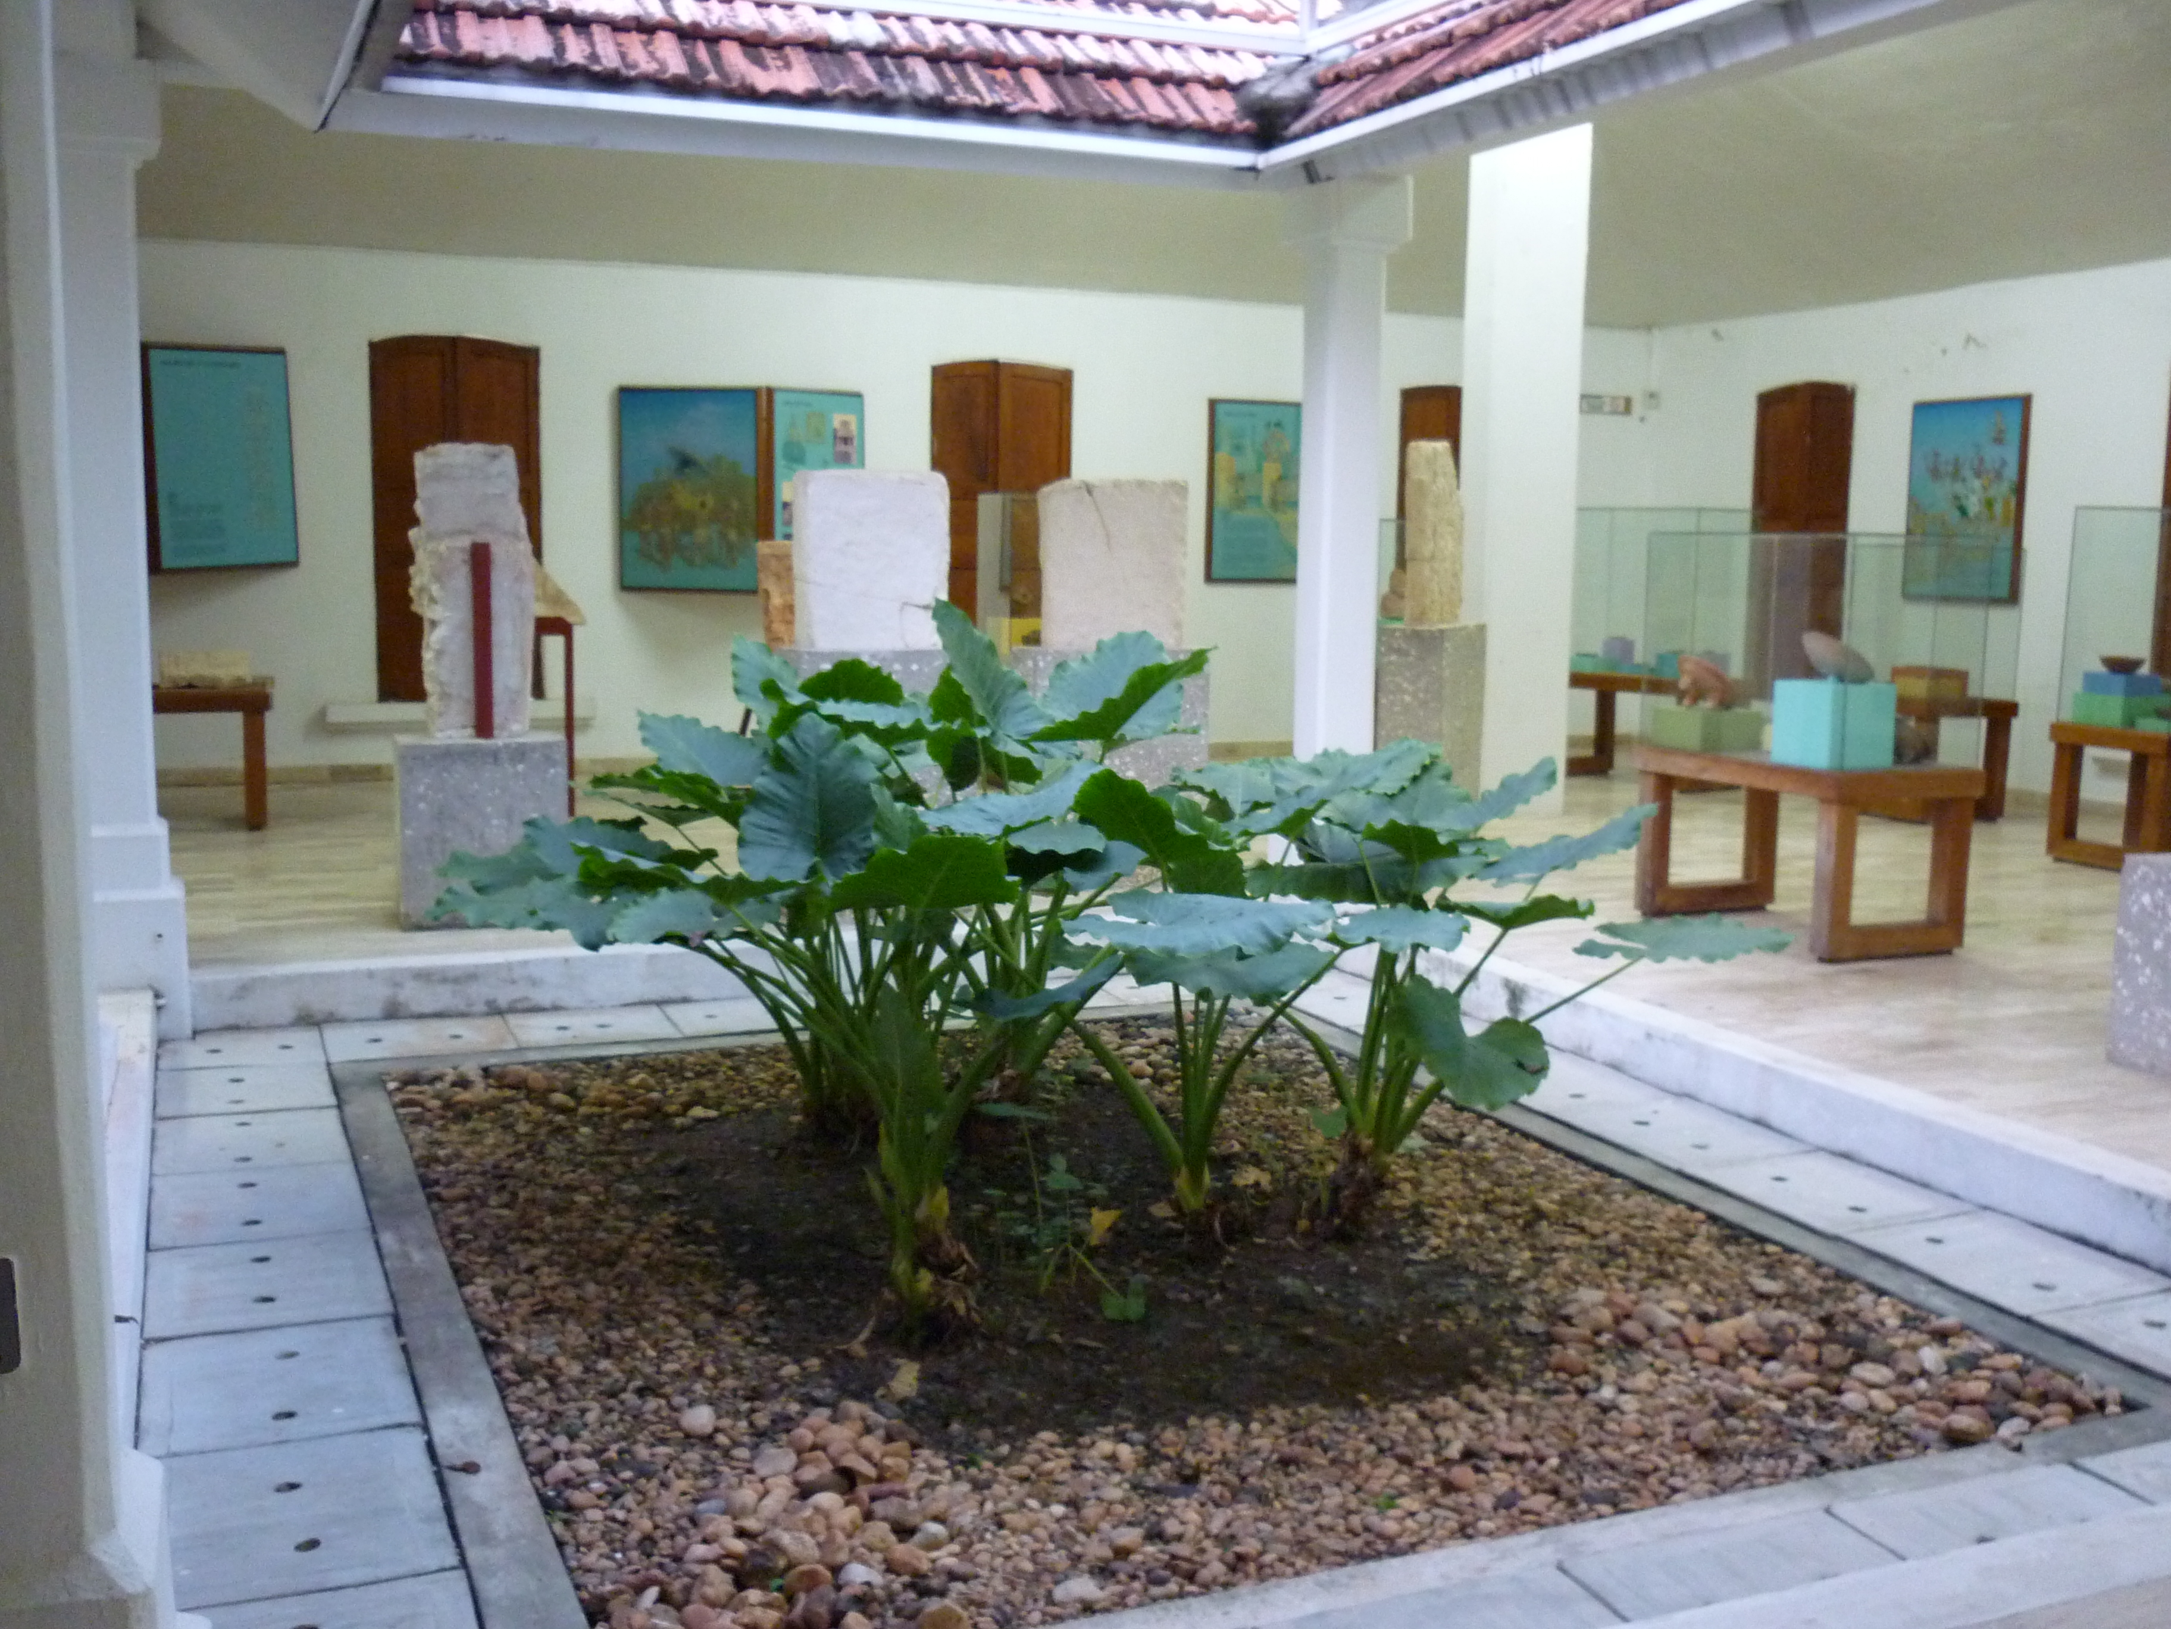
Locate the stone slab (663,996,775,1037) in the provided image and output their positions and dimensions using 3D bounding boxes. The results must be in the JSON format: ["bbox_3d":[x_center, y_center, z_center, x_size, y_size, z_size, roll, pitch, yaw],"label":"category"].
[{"bbox_3d":[-1.279,0.792,7.964,0.613,0.040,0.588,-2,7,-23],"label":"stone slab"}]

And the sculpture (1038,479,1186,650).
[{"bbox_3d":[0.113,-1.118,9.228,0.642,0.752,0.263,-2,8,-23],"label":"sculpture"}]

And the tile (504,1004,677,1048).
[{"bbox_3d":[-1.744,0.764,7.316,0.562,0.050,0.547,-2,8,-23],"label":"tile"}]

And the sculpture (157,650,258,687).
[{"bbox_3d":[-4.929,-0.811,11.600,0.459,0.205,0.302,-2,7,-23],"label":"sculpture"}]

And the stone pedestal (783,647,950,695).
[{"bbox_3d":[-0.915,-0.181,9.093,0.816,1.080,0.430,-2,8,-23],"label":"stone pedestal"}]

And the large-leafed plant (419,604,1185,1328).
[{"bbox_3d":[-0.571,0.269,5.307,1.898,1.533,1.679,1,7,0],"label":"large-leafed plant"}]

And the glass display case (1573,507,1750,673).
[{"bbox_3d":[3.898,-1.498,14.158,0.745,1.110,1.212,-4,9,-36],"label":"glass display case"}]

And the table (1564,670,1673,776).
[{"bbox_3d":[3.885,-0.585,14.269,0.745,0.730,1.212,-4,9,-36],"label":"table"}]

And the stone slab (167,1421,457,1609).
[{"bbox_3d":[-1.424,1.274,3.712,0.524,0.050,0.647,-2,7,-23],"label":"stone slab"}]

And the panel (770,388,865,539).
[{"bbox_3d":[-1.960,-2.376,15.149,0.840,1.445,0.050,-5,9,-43],"label":"panel"}]

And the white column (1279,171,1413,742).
[{"bbox_3d":[1.128,-1.103,9.331,0.428,3.427,0.428,-2,7,-23],"label":"white column"}]

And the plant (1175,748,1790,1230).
[{"bbox_3d":[1.051,0.453,5.494,1.546,1.176,1.260,1,6,0],"label":"plant"}]

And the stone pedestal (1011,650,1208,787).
[{"bbox_3d":[0.094,-0.213,9.352,0.818,1.080,0.438,-2,8,-23],"label":"stone pedestal"}]

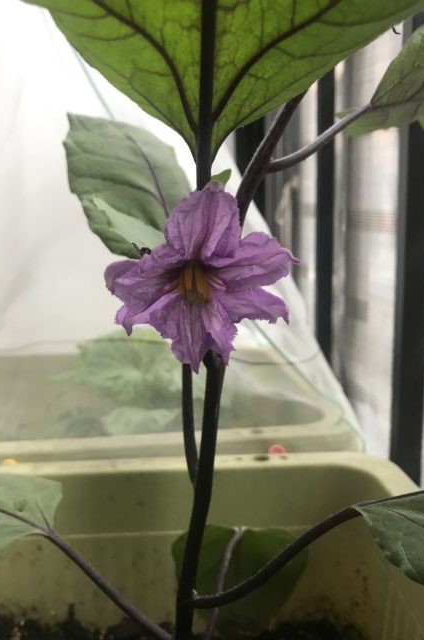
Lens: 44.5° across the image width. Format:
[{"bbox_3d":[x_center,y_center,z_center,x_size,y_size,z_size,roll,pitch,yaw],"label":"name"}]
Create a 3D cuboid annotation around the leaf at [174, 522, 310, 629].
[{"bbox_3d":[0.012,0.114,0.228,0.060,0.047,0.030,-1,9,0],"label":"leaf"}]

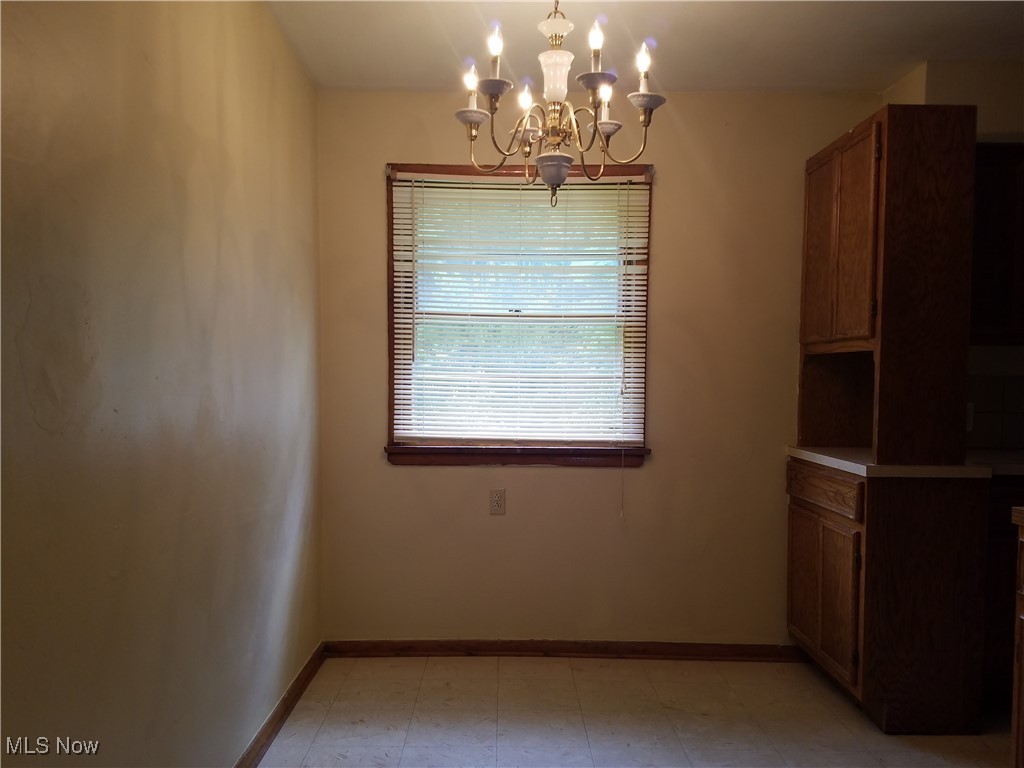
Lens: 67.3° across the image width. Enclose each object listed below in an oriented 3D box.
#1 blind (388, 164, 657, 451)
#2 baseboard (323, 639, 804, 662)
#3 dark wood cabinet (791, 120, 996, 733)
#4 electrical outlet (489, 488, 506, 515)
[{"bbox_3d":[0.036,-0.312,3.262,1.088,1.153,0.044,1,2,-1],"label":"blind"},{"bbox_3d":[0.211,1.149,3.330,2.078,0.075,0.020,1,2,-1],"label":"baseboard"},{"bbox_3d":[1.414,0.131,2.978,0.431,2.153,0.687,1,2,-1],"label":"dark wood cabinet"},{"bbox_3d":[-0.061,0.506,3.315,0.072,0.115,0.008,1,2,-1],"label":"electrical outlet"}]

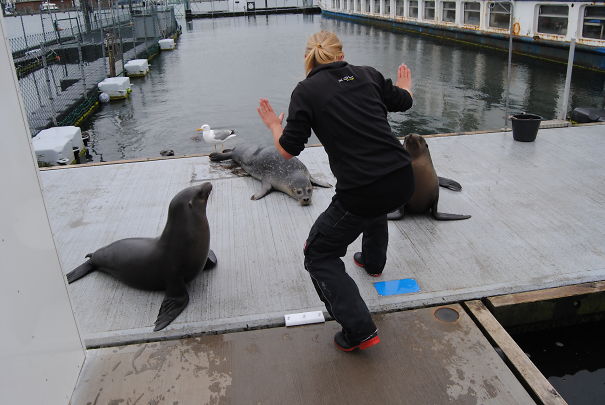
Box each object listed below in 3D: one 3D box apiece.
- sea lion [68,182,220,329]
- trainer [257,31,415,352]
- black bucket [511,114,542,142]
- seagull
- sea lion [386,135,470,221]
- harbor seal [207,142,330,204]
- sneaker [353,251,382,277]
[{"bbox_3d":[-1.005,0.210,2.749,1.025,0.707,0.666,5,25,14],"label":"sea lion"},{"bbox_3d":[0.258,-0.111,2.515,0.769,1.506,0.820,-16,28,-29],"label":"trainer"},{"bbox_3d":[2.527,-0.826,5.323,0.318,0.246,0.318,-1,25,1],"label":"black bucket"},{"bbox_3d":[-0.937,-0.703,5.144,0.461,0.359,0.154,-9,26,-16],"label":"seagull"},{"bbox_3d":[0.980,-0.321,3.809,0.738,0.676,0.840,3,25,11],"label":"sea lion"},{"bbox_3d":[-0.403,-0.386,4.464,0.676,0.338,1.537,-20,30,-34],"label":"harbor seal"},{"bbox_3d":[0.409,0.376,2.996,0.102,0.118,0.261,-22,31,-37],"label":"sneaker"}]

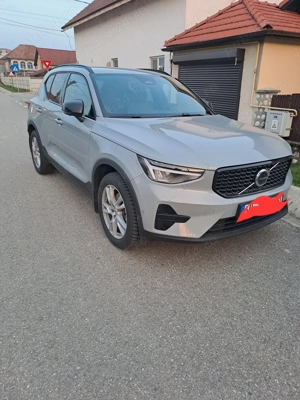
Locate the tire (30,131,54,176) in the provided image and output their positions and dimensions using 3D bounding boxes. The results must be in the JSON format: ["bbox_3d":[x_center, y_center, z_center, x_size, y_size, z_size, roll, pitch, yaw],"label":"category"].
[{"bbox_3d":[-1.754,-0.778,4.746,0.240,0.710,0.710,-13,26,-31],"label":"tire"}]

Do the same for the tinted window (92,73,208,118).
[{"bbox_3d":[-0.054,-1.293,3.415,1.400,0.150,0.860,-13,59,-32],"label":"tinted window"}]

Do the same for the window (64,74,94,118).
[{"bbox_3d":[-0.725,-1.120,3.078,0.080,0.440,1.000,12,12,-38],"label":"window"}]

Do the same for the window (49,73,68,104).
[{"bbox_3d":[-1.219,-1.486,3.883,0.070,0.430,0.650,10,13,-38],"label":"window"}]

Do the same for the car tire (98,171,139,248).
[{"bbox_3d":[-0.226,0.094,2.693,0.235,0.710,0.710,-13,26,-32],"label":"car tire"}]

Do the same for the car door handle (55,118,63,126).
[{"bbox_3d":[-1.058,-0.901,3.372,0.060,0.050,0.210,-13,26,-31],"label":"car door handle"}]

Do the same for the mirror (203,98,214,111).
[{"bbox_3d":[0.774,-1.226,3.839,0.230,0.180,0.150,-13,26,-31],"label":"mirror"}]

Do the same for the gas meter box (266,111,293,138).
[{"bbox_3d":[2.400,-1.410,5.390,0.230,0.420,0.370,-14,27,-31],"label":"gas meter box"}]

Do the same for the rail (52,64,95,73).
[{"bbox_3d":[-1.046,-1.675,3.721,0.080,0.110,1.540,-13,26,-31],"label":"rail"}]

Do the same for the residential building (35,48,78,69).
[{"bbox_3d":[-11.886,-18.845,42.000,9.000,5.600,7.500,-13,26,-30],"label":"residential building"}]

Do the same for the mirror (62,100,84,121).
[{"bbox_3d":[-0.781,-0.913,2.960,0.220,0.200,0.130,-13,26,-32],"label":"mirror"}]

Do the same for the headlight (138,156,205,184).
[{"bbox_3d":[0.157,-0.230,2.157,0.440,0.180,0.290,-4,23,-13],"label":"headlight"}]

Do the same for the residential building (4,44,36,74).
[{"bbox_3d":[-21.599,-21.931,48.000,5.200,6.200,5.200,-16,27,-37],"label":"residential building"}]

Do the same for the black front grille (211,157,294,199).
[{"bbox_3d":[0.875,-0.181,2.305,0.980,0.260,0.110,-13,26,-31],"label":"black front grille"}]

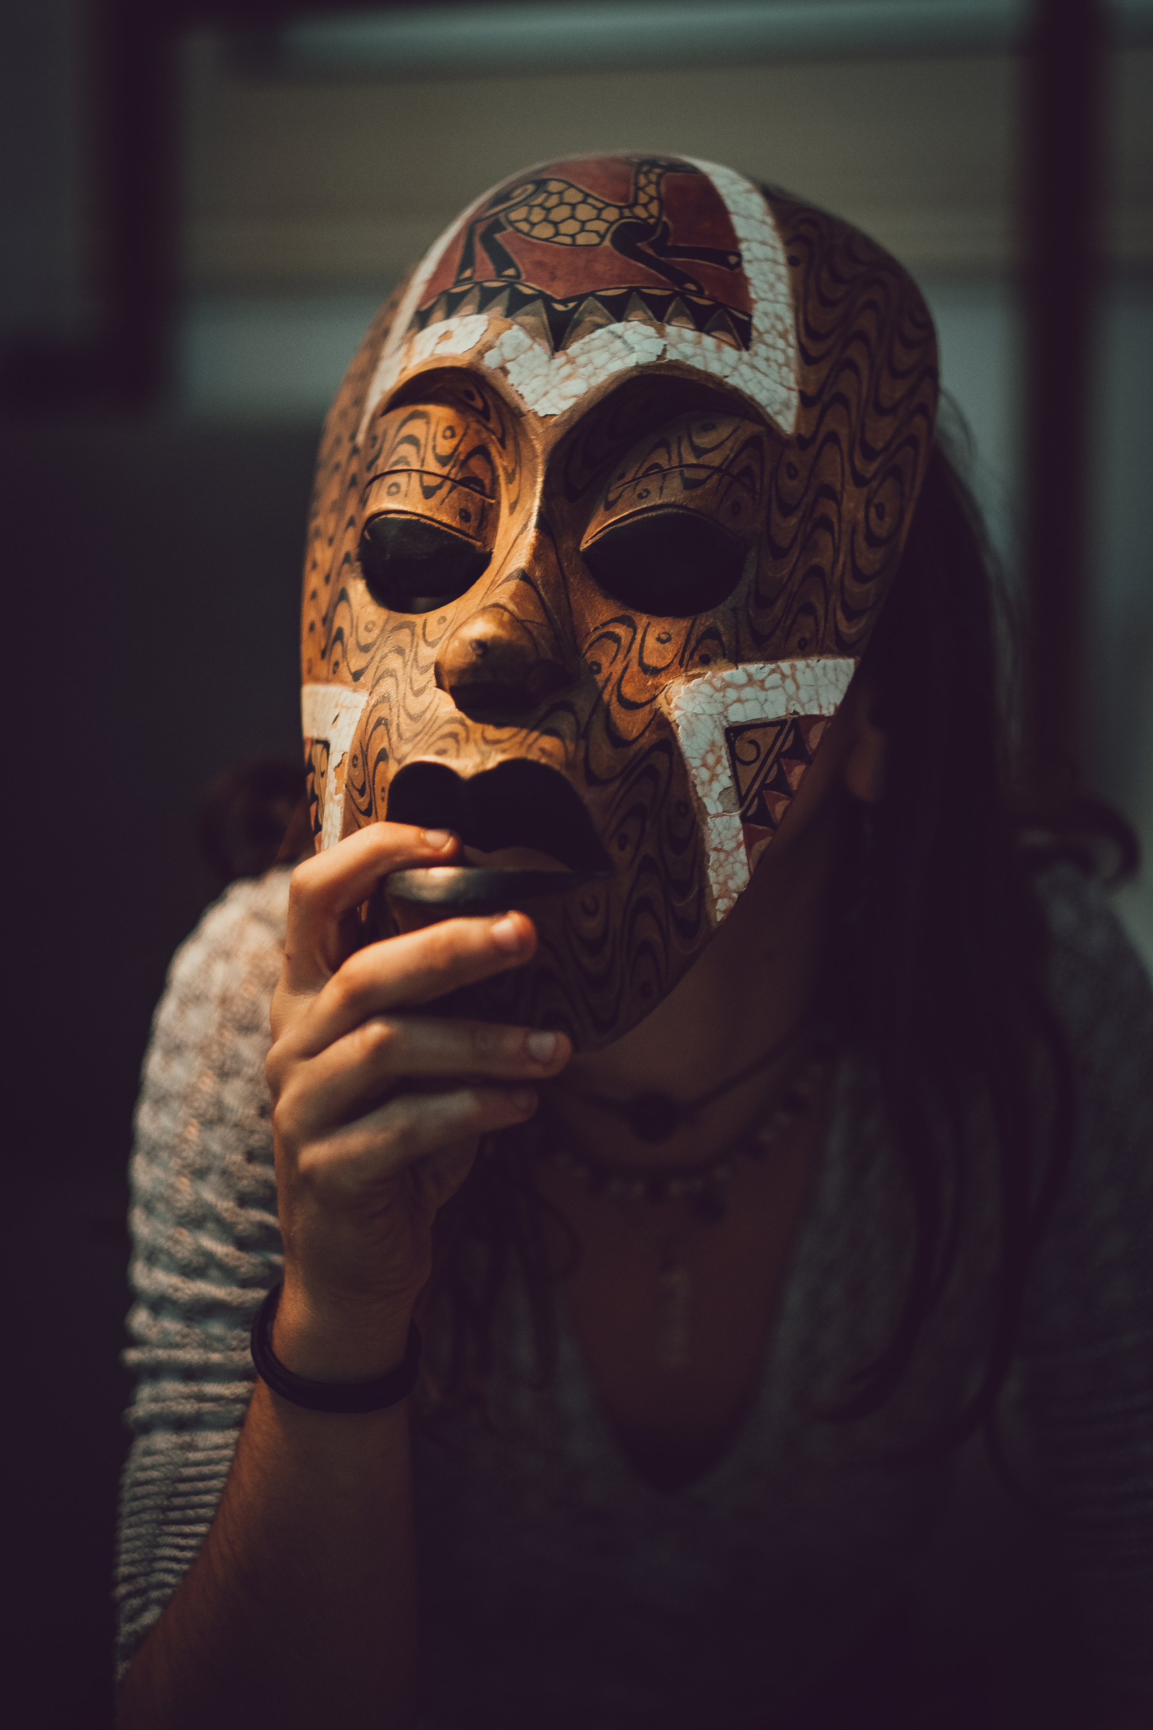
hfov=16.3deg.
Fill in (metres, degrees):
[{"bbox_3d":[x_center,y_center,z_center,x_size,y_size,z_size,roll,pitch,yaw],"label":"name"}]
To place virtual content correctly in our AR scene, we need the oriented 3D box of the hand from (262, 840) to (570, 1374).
[{"bbox_3d":[-0.045,0.066,1.140,0.087,0.150,0.080,-6,10,-20],"label":"hand"}]

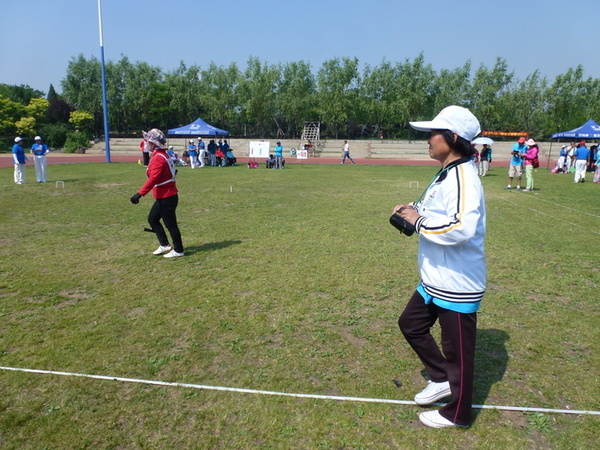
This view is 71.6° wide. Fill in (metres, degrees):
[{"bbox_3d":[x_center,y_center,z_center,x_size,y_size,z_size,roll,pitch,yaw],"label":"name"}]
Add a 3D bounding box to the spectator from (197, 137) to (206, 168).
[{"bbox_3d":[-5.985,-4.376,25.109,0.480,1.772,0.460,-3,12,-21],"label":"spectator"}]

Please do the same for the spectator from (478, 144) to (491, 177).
[{"bbox_3d":[9.194,-3.227,20.754,0.480,1.569,0.340,5,12,20],"label":"spectator"}]

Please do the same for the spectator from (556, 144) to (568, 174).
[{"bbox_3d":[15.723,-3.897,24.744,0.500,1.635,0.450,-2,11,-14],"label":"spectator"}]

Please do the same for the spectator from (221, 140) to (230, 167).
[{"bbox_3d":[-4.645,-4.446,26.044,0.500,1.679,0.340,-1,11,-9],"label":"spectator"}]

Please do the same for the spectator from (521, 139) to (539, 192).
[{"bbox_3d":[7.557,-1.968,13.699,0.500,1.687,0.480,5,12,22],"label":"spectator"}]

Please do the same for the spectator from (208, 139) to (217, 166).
[{"bbox_3d":[-5.591,-4.572,26.574,0.500,1.656,0.340,1,11,0],"label":"spectator"}]

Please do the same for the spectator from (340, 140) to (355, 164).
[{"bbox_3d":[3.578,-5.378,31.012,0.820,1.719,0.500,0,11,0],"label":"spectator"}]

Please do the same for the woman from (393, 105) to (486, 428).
[{"bbox_3d":[0.691,0.254,2.076,0.510,1.641,0.490,2,11,10],"label":"woman"}]

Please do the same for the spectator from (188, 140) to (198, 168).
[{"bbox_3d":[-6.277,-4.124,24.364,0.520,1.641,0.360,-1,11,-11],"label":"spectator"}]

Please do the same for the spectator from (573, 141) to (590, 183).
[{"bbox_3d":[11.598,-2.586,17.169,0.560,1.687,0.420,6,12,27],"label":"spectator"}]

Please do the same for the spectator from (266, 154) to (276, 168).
[{"bbox_3d":[-1.734,-3.850,25.313,0.550,0.843,0.600,0,11,-3],"label":"spectator"}]

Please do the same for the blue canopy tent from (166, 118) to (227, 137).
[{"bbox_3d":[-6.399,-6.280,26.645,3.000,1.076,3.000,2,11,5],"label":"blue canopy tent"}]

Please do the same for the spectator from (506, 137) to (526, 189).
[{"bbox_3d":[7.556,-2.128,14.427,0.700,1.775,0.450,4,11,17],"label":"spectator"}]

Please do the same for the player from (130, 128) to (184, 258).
[{"bbox_3d":[-1.842,-0.394,5.321,0.600,1.634,0.500,0,11,-5],"label":"player"}]

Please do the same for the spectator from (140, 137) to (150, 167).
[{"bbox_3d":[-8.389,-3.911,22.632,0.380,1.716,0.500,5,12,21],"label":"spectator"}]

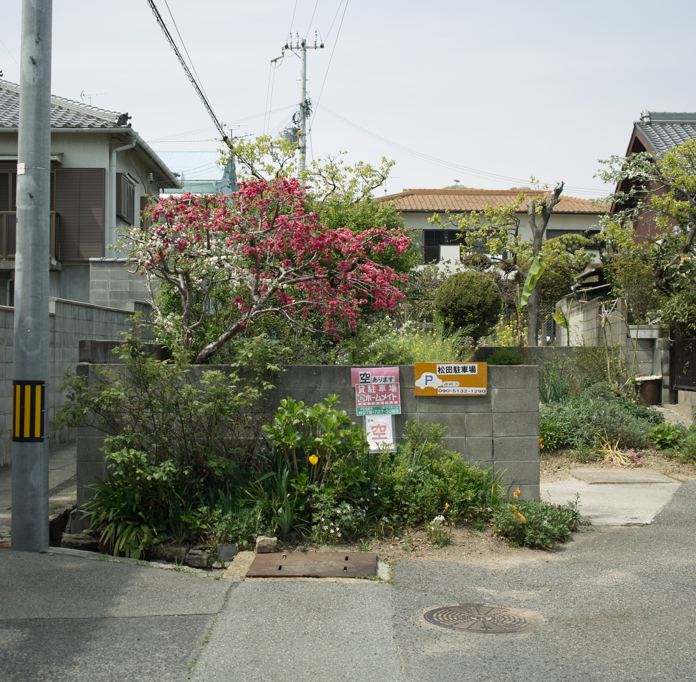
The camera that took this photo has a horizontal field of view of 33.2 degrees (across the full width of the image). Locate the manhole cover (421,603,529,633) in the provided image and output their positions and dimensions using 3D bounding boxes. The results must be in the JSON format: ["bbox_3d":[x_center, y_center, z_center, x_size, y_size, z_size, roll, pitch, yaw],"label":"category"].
[{"bbox_3d":[0.787,1.689,7.000,0.650,0.040,0.650,2,1,0],"label":"manhole cover"}]

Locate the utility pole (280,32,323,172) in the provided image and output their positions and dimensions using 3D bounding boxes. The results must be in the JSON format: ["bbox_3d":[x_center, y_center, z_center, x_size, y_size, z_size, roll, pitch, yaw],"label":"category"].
[{"bbox_3d":[-1.870,-6.614,48.130,1.750,12.200,0.700,0,-1,0],"label":"utility pole"}]

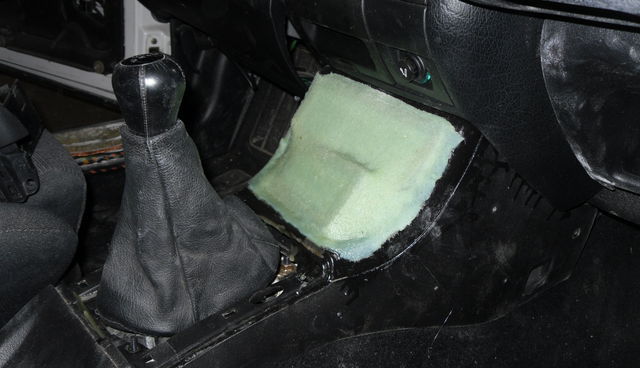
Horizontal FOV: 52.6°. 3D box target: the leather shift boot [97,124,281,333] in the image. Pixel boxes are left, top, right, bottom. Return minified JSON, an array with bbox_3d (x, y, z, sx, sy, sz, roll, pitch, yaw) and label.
[{"bbox_3d":[-0.111,0.018,0.519,0.157,0.145,0.120,-22,34,-34],"label":"leather shift boot"}]

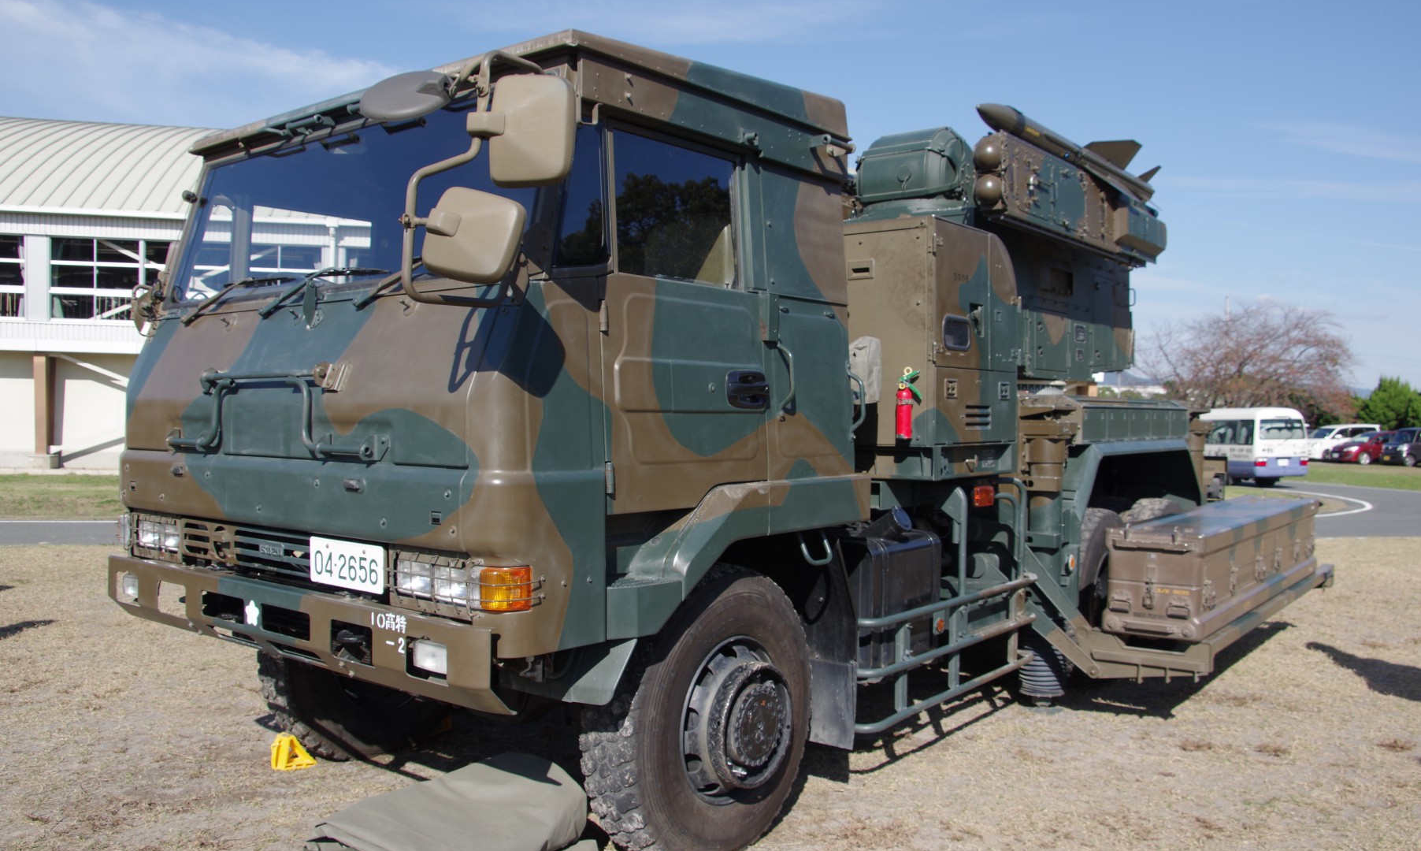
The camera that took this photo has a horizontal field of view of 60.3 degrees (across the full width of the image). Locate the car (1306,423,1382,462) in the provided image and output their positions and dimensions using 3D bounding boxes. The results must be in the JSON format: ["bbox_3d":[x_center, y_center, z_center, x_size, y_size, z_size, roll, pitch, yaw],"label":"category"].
[{"bbox_3d":[29.900,0.830,58.500,4.600,1.680,1.760,0,1,-13],"label":"car"}]

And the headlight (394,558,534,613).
[{"bbox_3d":[-0.752,0.483,3.690,0.490,0.150,0.150,1,1,34],"label":"headlight"}]

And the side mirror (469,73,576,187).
[{"bbox_3d":[-0.513,-0.800,3.320,0.265,0.305,0.100,0,1,12],"label":"side mirror"}]

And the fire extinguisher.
[{"bbox_3d":[0.920,-0.100,5.720,0.115,0.340,0.100,1,1,34],"label":"fire extinguisher"}]

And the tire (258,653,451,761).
[{"bbox_3d":[-1.600,1.060,5.880,0.300,1.060,1.060,1,1,38],"label":"tire"}]

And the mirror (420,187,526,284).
[{"bbox_3d":[-0.632,-0.502,3.240,0.225,0.235,0.100,12,0,8],"label":"mirror"}]

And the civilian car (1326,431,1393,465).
[{"bbox_3d":[30.100,1.000,55.000,3.950,1.500,1.700,0,1,-12],"label":"civilian car"}]

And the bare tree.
[{"bbox_3d":[28.500,-2.500,65.000,11.000,8.000,9.500,0,1,23],"label":"bare tree"}]

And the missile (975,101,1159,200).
[{"bbox_3d":[3.030,-2.280,10.150,2.700,0.460,0.460,8,-5,-44],"label":"missile"}]

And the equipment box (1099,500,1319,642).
[{"bbox_3d":[3.466,0.871,8.120,0.520,0.530,3.600,1,1,36],"label":"equipment box"}]

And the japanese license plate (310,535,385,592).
[{"bbox_3d":[-1.178,0.453,3.970,0.385,0.155,0.020,1,1,39],"label":"japanese license plate"}]

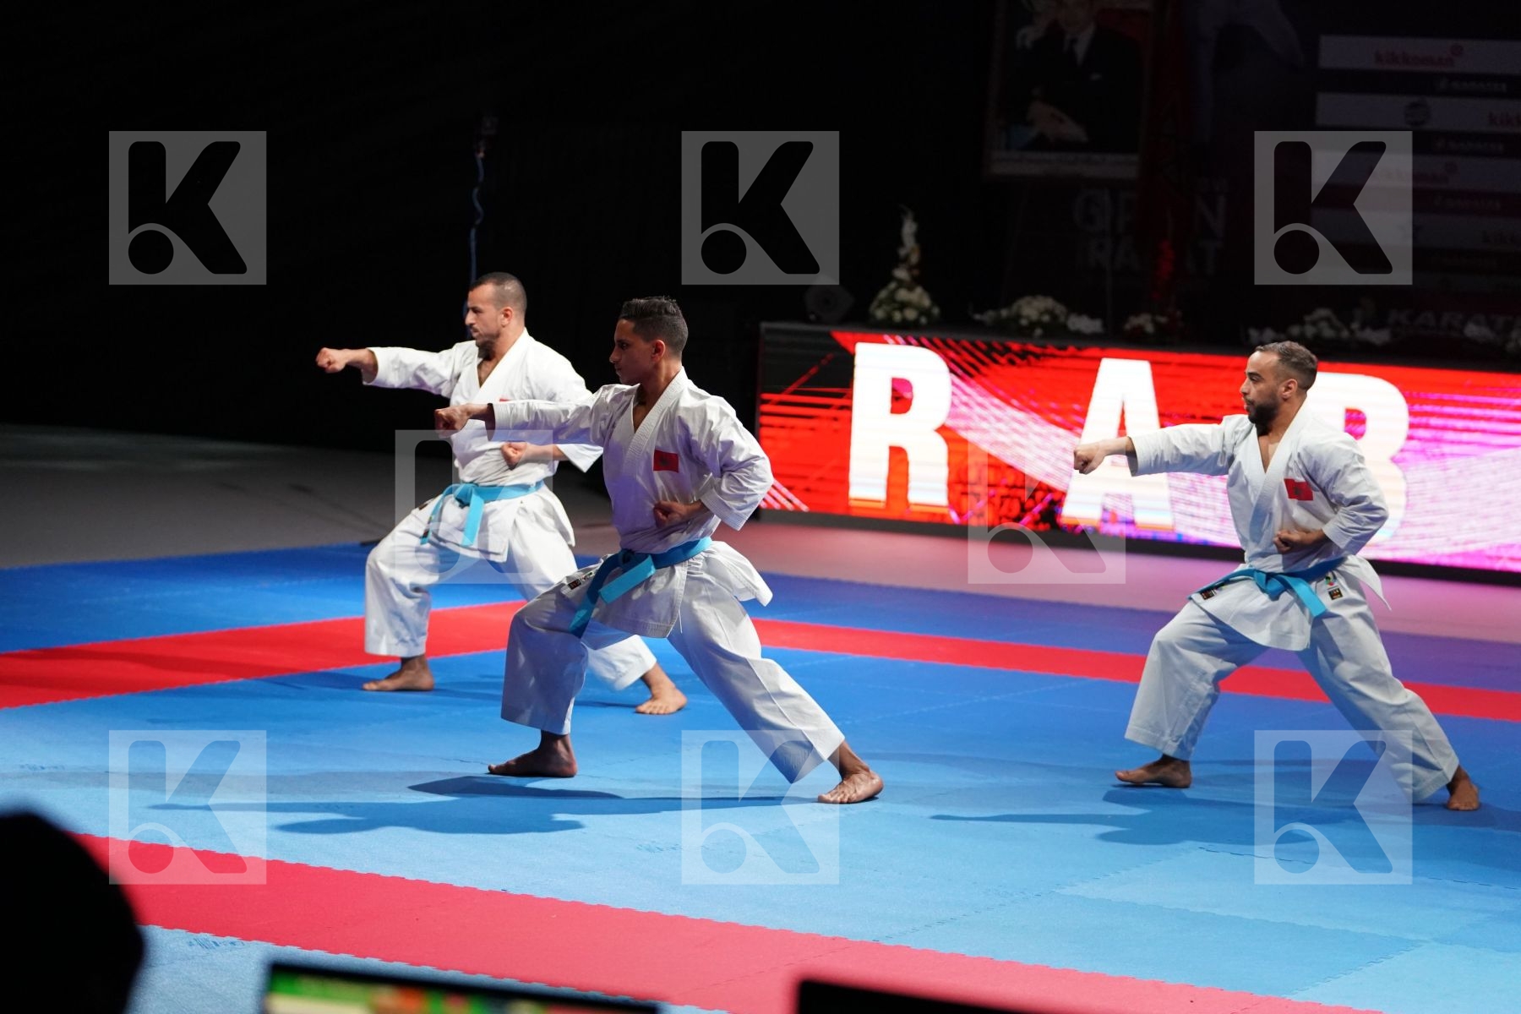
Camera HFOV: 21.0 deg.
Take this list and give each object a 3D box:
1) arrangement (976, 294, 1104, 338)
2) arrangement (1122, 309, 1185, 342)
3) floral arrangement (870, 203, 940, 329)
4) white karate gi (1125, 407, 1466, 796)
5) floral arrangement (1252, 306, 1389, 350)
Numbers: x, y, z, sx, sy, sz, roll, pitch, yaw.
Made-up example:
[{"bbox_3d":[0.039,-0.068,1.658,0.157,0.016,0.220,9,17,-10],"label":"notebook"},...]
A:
[{"bbox_3d":[1.618,-1.109,23.892,0.816,0.249,0.360,5,4,27],"label":"arrangement"},{"bbox_3d":[2.280,-1.042,23.719,0.382,0.200,0.300,5,4,27],"label":"arrangement"},{"bbox_3d":[0.852,-1.419,24.277,0.429,0.725,0.429,3,4,0],"label":"floral arrangement"},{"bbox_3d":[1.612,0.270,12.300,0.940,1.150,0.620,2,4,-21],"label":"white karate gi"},{"bbox_3d":[3.170,-1.005,23.258,0.843,0.256,0.360,5,4,27],"label":"floral arrangement"}]

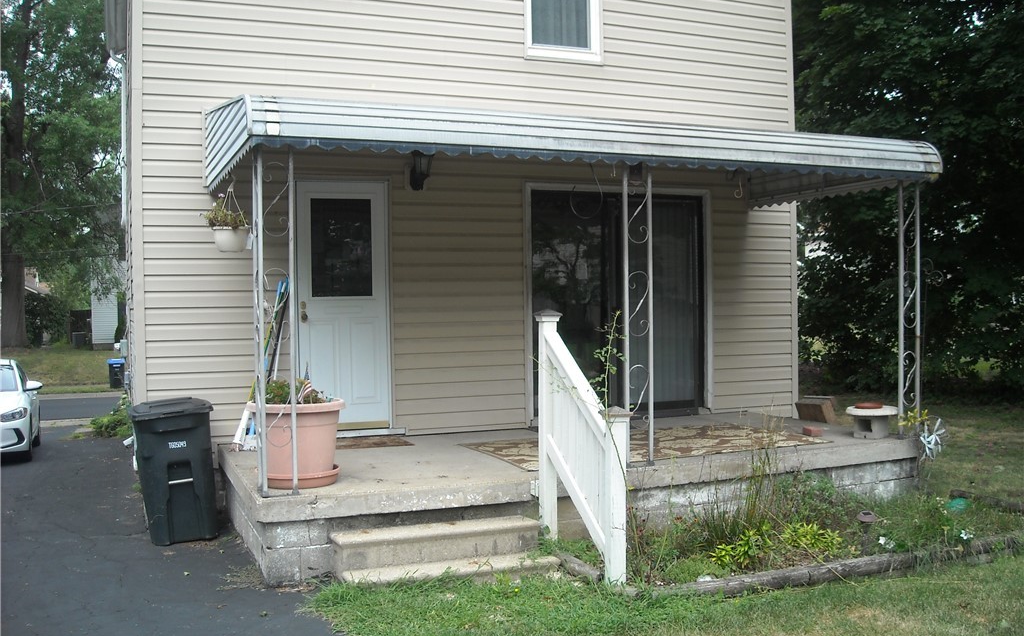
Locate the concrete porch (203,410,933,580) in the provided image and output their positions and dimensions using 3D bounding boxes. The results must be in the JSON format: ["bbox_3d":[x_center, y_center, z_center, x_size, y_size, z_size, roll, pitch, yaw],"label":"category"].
[{"bbox_3d":[0.453,1.243,7.957,5.030,0.510,2.580,-1,1,-23],"label":"concrete porch"}]

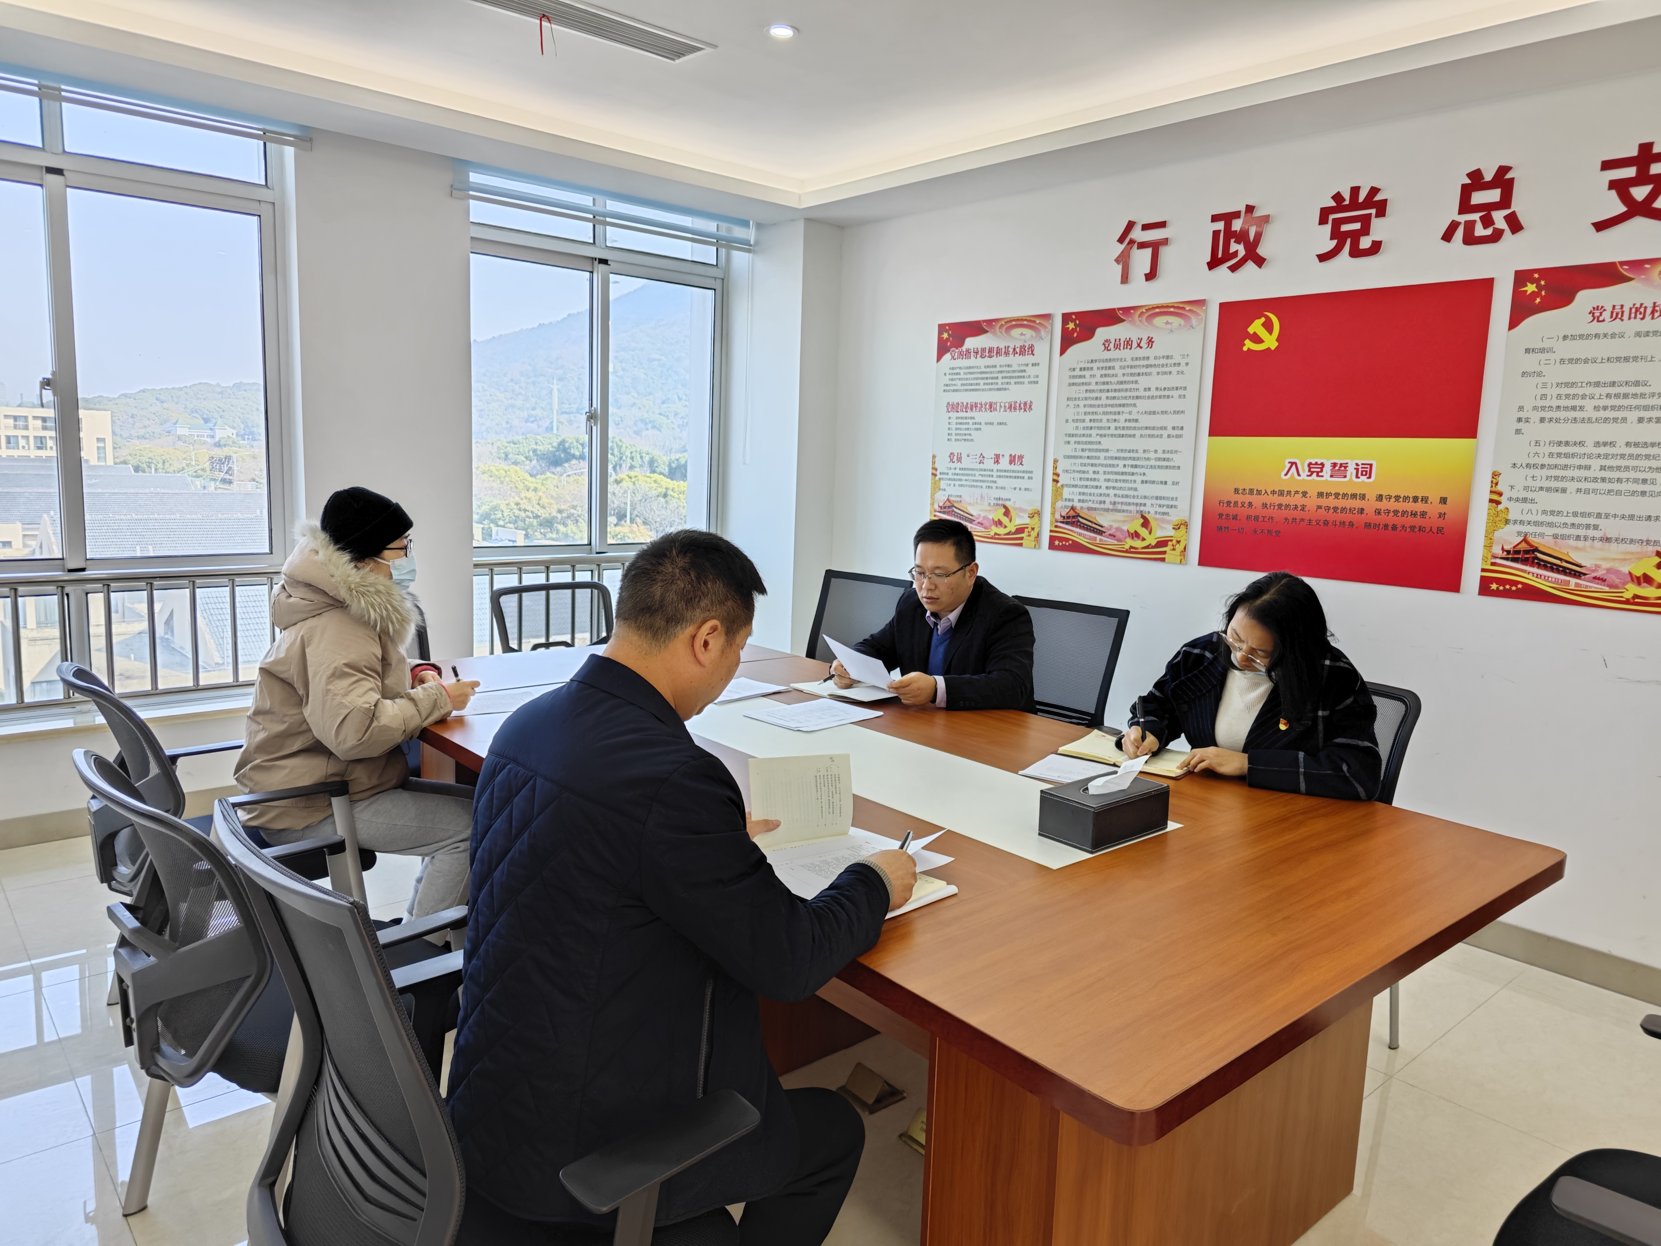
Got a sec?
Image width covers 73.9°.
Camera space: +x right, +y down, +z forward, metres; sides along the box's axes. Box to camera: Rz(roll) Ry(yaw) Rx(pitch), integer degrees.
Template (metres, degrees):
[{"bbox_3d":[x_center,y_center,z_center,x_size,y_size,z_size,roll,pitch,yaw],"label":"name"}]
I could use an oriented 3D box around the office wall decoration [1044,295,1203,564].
[{"bbox_3d":[1.113,-0.720,4.212,0.020,0.941,0.631,-5,11,-41],"label":"office wall decoration"}]

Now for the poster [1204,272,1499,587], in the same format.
[{"bbox_3d":[1.639,-0.607,3.612,0.020,0.925,0.878,-5,11,-41],"label":"poster"}]

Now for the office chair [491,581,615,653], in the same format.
[{"bbox_3d":[-0.925,0.335,3.931,0.550,0.930,0.580,-5,10,-40],"label":"office chair"}]

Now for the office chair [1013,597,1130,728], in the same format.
[{"bbox_3d":[0.544,0.435,3.396,0.580,0.980,0.550,-5,10,-40],"label":"office chair"}]

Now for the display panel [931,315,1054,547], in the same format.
[{"bbox_3d":[0.668,-0.811,4.719,0.020,0.945,0.630,-5,11,-41],"label":"display panel"}]

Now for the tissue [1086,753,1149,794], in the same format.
[{"bbox_3d":[0.521,0.276,2.000,0.115,0.056,0.070,-5,11,-41],"label":"tissue"}]

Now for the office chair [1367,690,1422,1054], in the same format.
[{"bbox_3d":[1.110,0.590,2.834,0.570,0.896,0.580,-5,11,-41],"label":"office chair"}]

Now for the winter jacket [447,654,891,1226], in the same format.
[{"bbox_3d":[-0.184,0.333,1.439,0.710,0.700,0.560,-5,11,-41],"label":"winter jacket"}]

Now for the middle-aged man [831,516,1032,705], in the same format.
[{"bbox_3d":[0.346,0.320,3.231,0.640,1.240,0.570,-5,10,-40],"label":"middle-aged man"}]

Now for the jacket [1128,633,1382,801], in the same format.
[{"bbox_3d":[1.050,0.302,2.590,0.580,0.540,0.610,-5,11,-41],"label":"jacket"}]

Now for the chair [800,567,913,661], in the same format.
[{"bbox_3d":[-0.060,0.328,4.014,0.580,0.980,0.550,-5,10,-40],"label":"chair"}]

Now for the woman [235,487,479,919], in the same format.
[{"bbox_3d":[-1.114,0.326,2.641,0.640,1.290,0.560,-3,9,-31],"label":"woman"}]

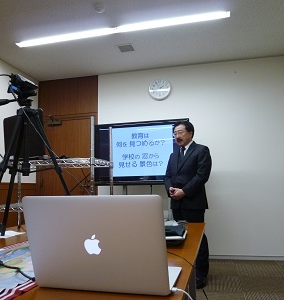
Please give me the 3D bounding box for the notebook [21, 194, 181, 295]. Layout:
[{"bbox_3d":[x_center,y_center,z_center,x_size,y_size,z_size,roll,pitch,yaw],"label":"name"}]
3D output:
[{"bbox_3d":[-0.086,0.240,0.800,0.348,0.234,0.306,-3,-9,13],"label":"notebook"}]

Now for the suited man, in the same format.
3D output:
[{"bbox_3d":[0.472,0.526,3.024,0.480,1.680,0.340,-7,-10,35],"label":"suited man"}]

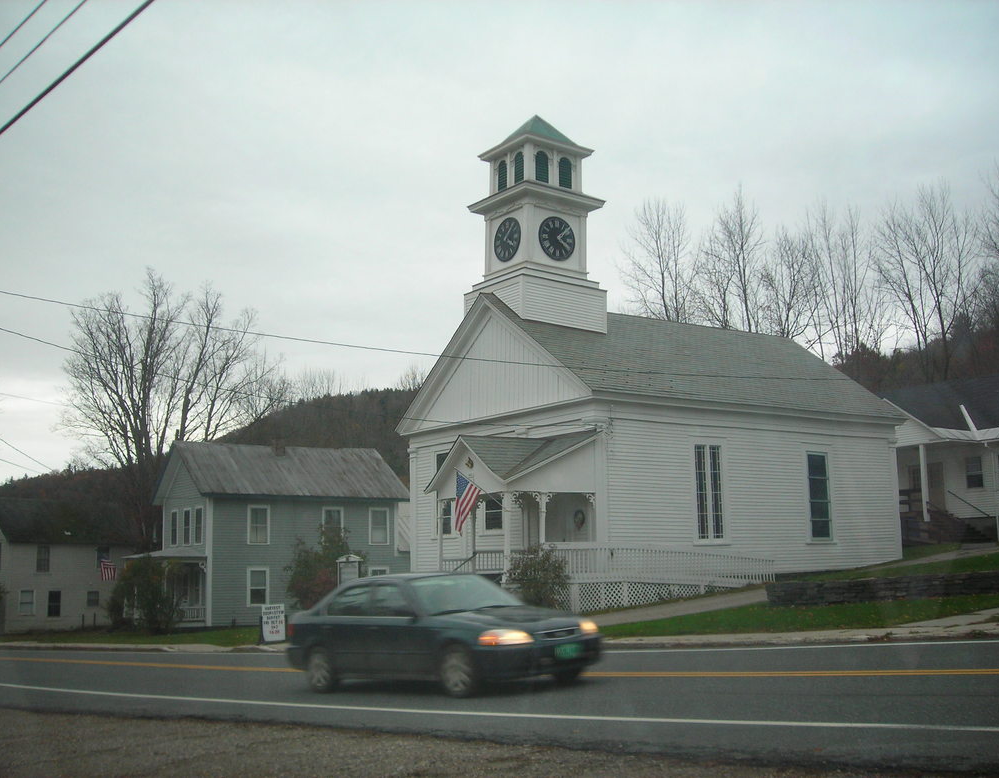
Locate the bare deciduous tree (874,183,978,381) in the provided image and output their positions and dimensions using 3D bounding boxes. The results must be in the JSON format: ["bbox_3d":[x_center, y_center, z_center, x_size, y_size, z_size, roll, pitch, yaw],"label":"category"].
[{"bbox_3d":[23.947,-4.357,64.000,5.800,14.300,5.600,-1,-9,0],"label":"bare deciduous tree"}]

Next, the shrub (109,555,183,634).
[{"bbox_3d":[-12.247,7.130,39.500,2.500,2.750,2.300,-1,-9,0],"label":"shrub"}]

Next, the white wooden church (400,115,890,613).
[{"bbox_3d":[4.024,-1.059,41.211,18.300,17.200,11.800,5,-11,-35],"label":"white wooden church"}]

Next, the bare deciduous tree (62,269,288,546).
[{"bbox_3d":[-16.710,2.573,58.000,11.400,17.200,10.800,-1,-9,0],"label":"bare deciduous tree"}]

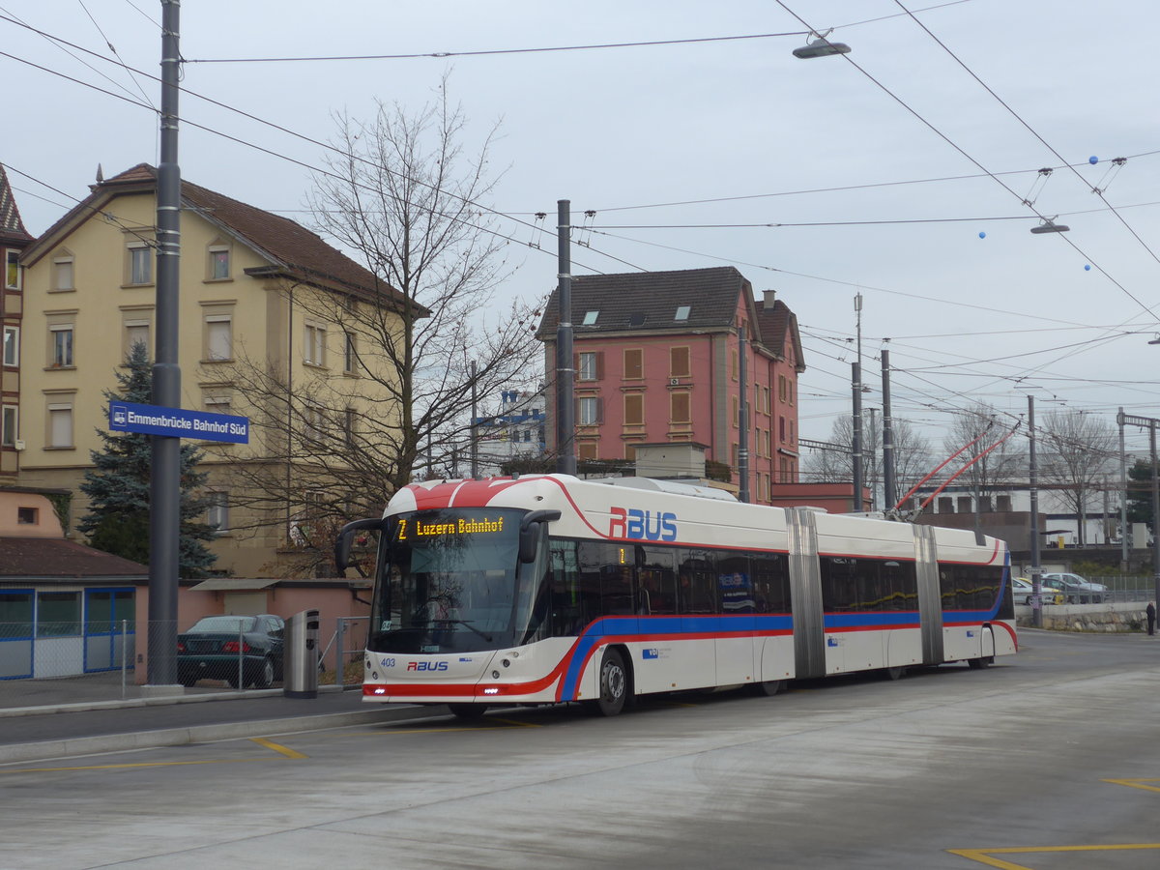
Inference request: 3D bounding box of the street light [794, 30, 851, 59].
[{"bbox_3d":[2.864,-4.619,21.800,0.660,0.260,0.290,-2,-6,26],"label":"street light"}]

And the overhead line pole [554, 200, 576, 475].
[{"bbox_3d":[-0.296,-0.067,37.324,0.420,9.500,0.420,0,-5,0],"label":"overhead line pole"}]

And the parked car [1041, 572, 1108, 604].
[{"bbox_3d":[25.788,8.022,96.500,4.000,1.550,1.740,-2,-6,26],"label":"parked car"}]

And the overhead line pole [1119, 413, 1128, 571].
[{"bbox_3d":[31.540,3.171,107.000,0.360,9.400,0.360,-2,-6,26],"label":"overhead line pole"}]

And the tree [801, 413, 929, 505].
[{"bbox_3d":[23.688,4.540,151.441,10.200,12.559,8.500,0,-5,0],"label":"tree"}]

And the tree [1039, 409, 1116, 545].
[{"bbox_3d":[37.210,3.378,137.520,5.900,10.780,5.900,0,-5,0],"label":"tree"}]

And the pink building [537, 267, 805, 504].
[{"bbox_3d":[6.848,1.035,126.827,13.157,22.424,20.256,-2,-5,20],"label":"pink building"}]

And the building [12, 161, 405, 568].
[{"bbox_3d":[-14.877,-1.838,77.140,13.200,16.800,11.600,-2,-5,21],"label":"building"}]

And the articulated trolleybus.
[{"bbox_3d":[3.734,2.939,34.092,2.620,3.360,24.750,-3,-6,27],"label":"articulated trolleybus"}]

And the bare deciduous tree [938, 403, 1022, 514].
[{"bbox_3d":[30.338,3.606,139.458,6.400,12.180,6.400,0,-5,0],"label":"bare deciduous tree"}]

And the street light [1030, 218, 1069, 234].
[{"bbox_3d":[8.446,-3.759,33.100,0.660,0.260,0.290,-2,-6,26],"label":"street light"}]

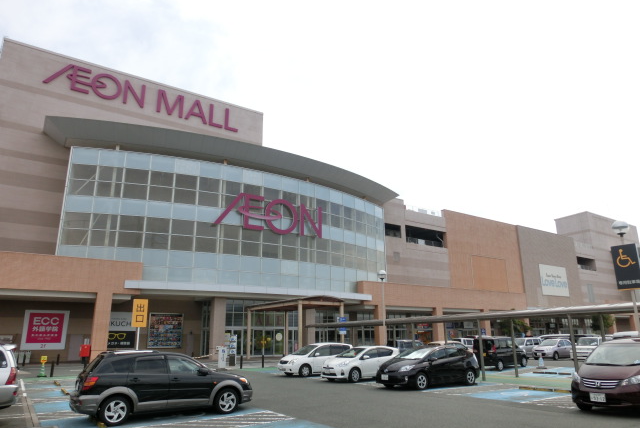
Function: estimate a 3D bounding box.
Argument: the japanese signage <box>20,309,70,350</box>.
[{"bbox_3d":[-22.555,9.561,36.547,3.140,3.135,0.150,9,-19,-33],"label":"japanese signage"}]

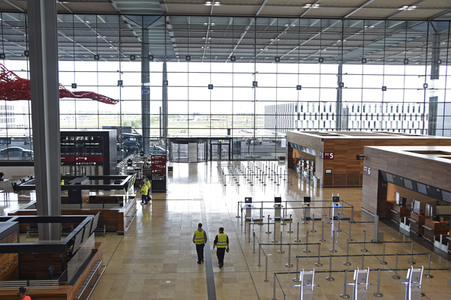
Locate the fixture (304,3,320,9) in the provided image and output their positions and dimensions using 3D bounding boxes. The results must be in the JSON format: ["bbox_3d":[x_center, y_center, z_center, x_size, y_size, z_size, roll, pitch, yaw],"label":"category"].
[{"bbox_3d":[10.426,-17.422,51.419,1.900,0.300,1.700,0,5,-4],"label":"fixture"}]

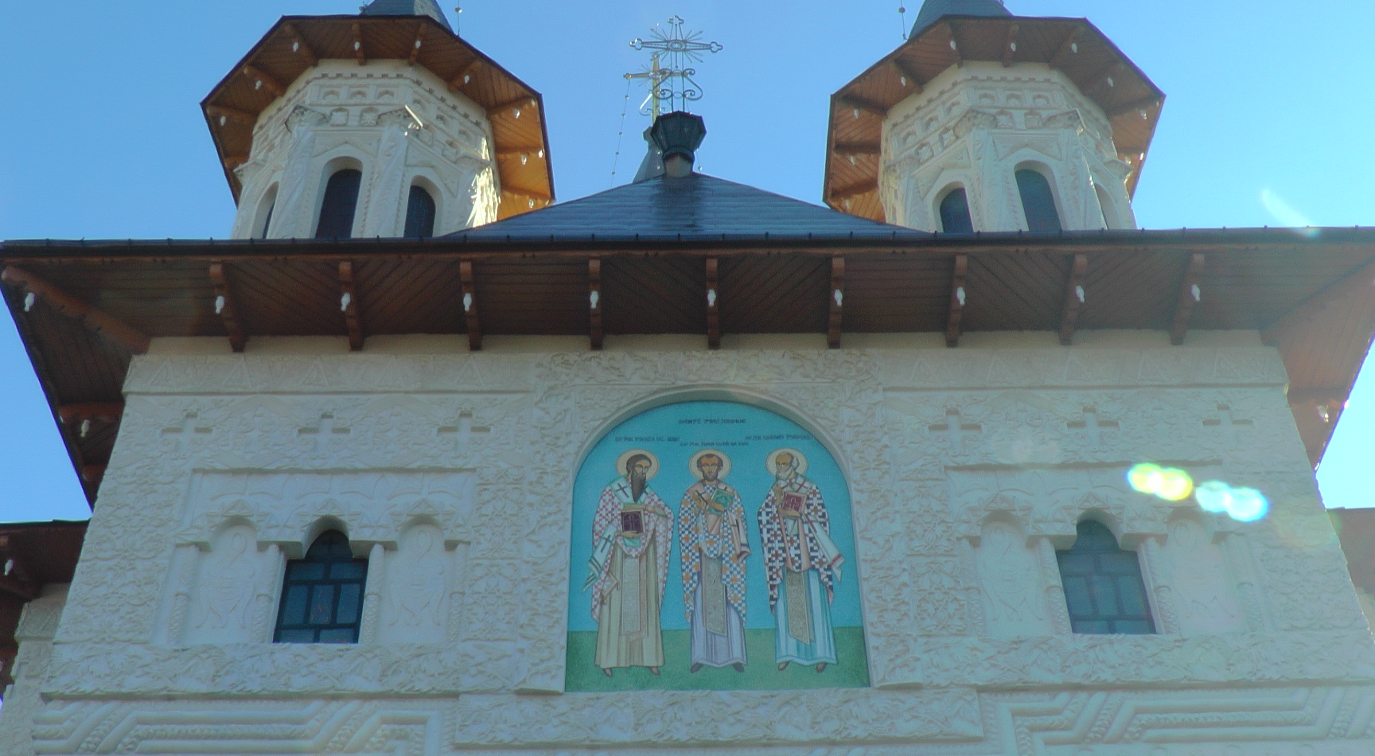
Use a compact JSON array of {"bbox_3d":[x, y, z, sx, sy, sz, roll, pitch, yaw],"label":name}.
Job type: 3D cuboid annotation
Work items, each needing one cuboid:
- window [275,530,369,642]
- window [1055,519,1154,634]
[{"bbox_3d":[-2.544,1.446,10.286,0.620,1.060,0.200,0,-40,-1],"label":"window"},{"bbox_3d":[2.915,1.401,10.379,0.620,1.060,0.200,0,-40,-1],"label":"window"}]

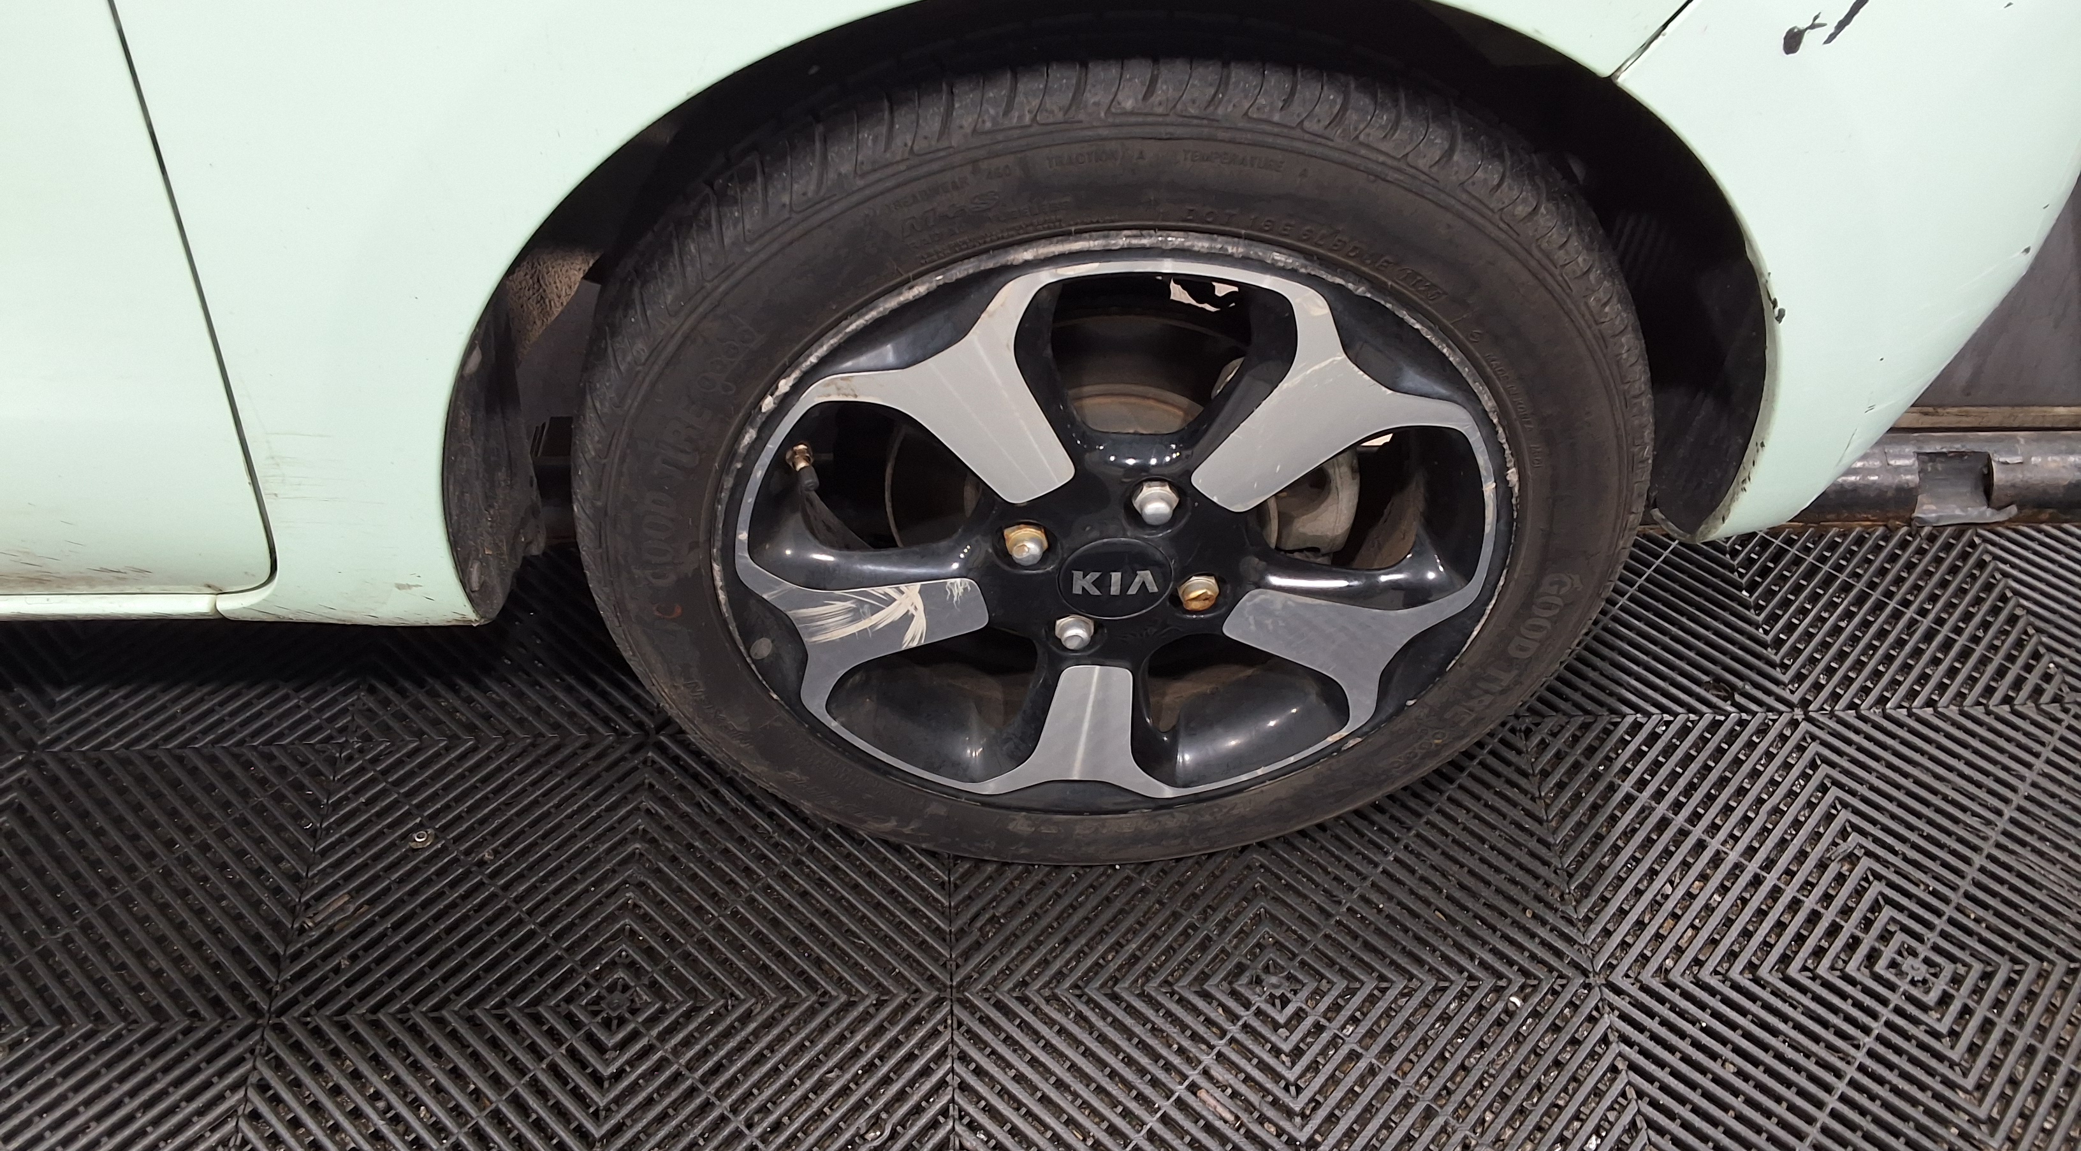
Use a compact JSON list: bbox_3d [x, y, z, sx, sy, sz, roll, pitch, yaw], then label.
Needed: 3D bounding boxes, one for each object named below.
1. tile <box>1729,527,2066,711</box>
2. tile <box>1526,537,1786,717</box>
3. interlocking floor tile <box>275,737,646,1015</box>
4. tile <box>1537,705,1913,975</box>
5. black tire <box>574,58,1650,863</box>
[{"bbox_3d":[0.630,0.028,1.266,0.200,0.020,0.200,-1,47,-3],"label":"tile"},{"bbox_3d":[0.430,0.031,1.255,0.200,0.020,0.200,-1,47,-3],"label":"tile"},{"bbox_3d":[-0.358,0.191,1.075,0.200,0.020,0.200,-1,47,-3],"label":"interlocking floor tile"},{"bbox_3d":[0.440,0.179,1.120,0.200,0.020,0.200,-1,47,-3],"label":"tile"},{"bbox_3d":[0.035,-0.064,0.936,0.556,0.556,0.175,-1,47,-3],"label":"black tire"}]

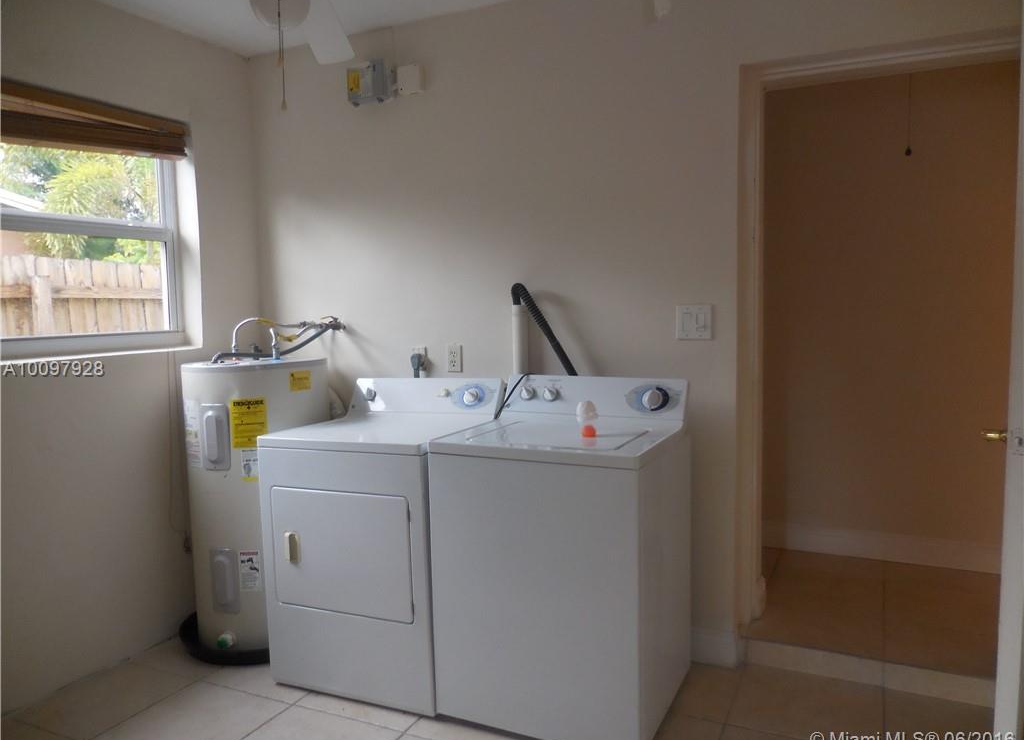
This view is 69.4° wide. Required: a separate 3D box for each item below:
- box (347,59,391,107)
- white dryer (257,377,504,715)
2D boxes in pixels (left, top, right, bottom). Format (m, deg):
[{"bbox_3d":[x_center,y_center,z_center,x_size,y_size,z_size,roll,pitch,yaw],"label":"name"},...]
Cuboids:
[{"bbox_3d":[-0.605,-1.219,3.145,0.143,0.133,0.115,1,5,26],"label":"box"},{"bbox_3d":[-0.433,0.584,2.817,0.686,1.075,0.690,1,5,23],"label":"white dryer"}]

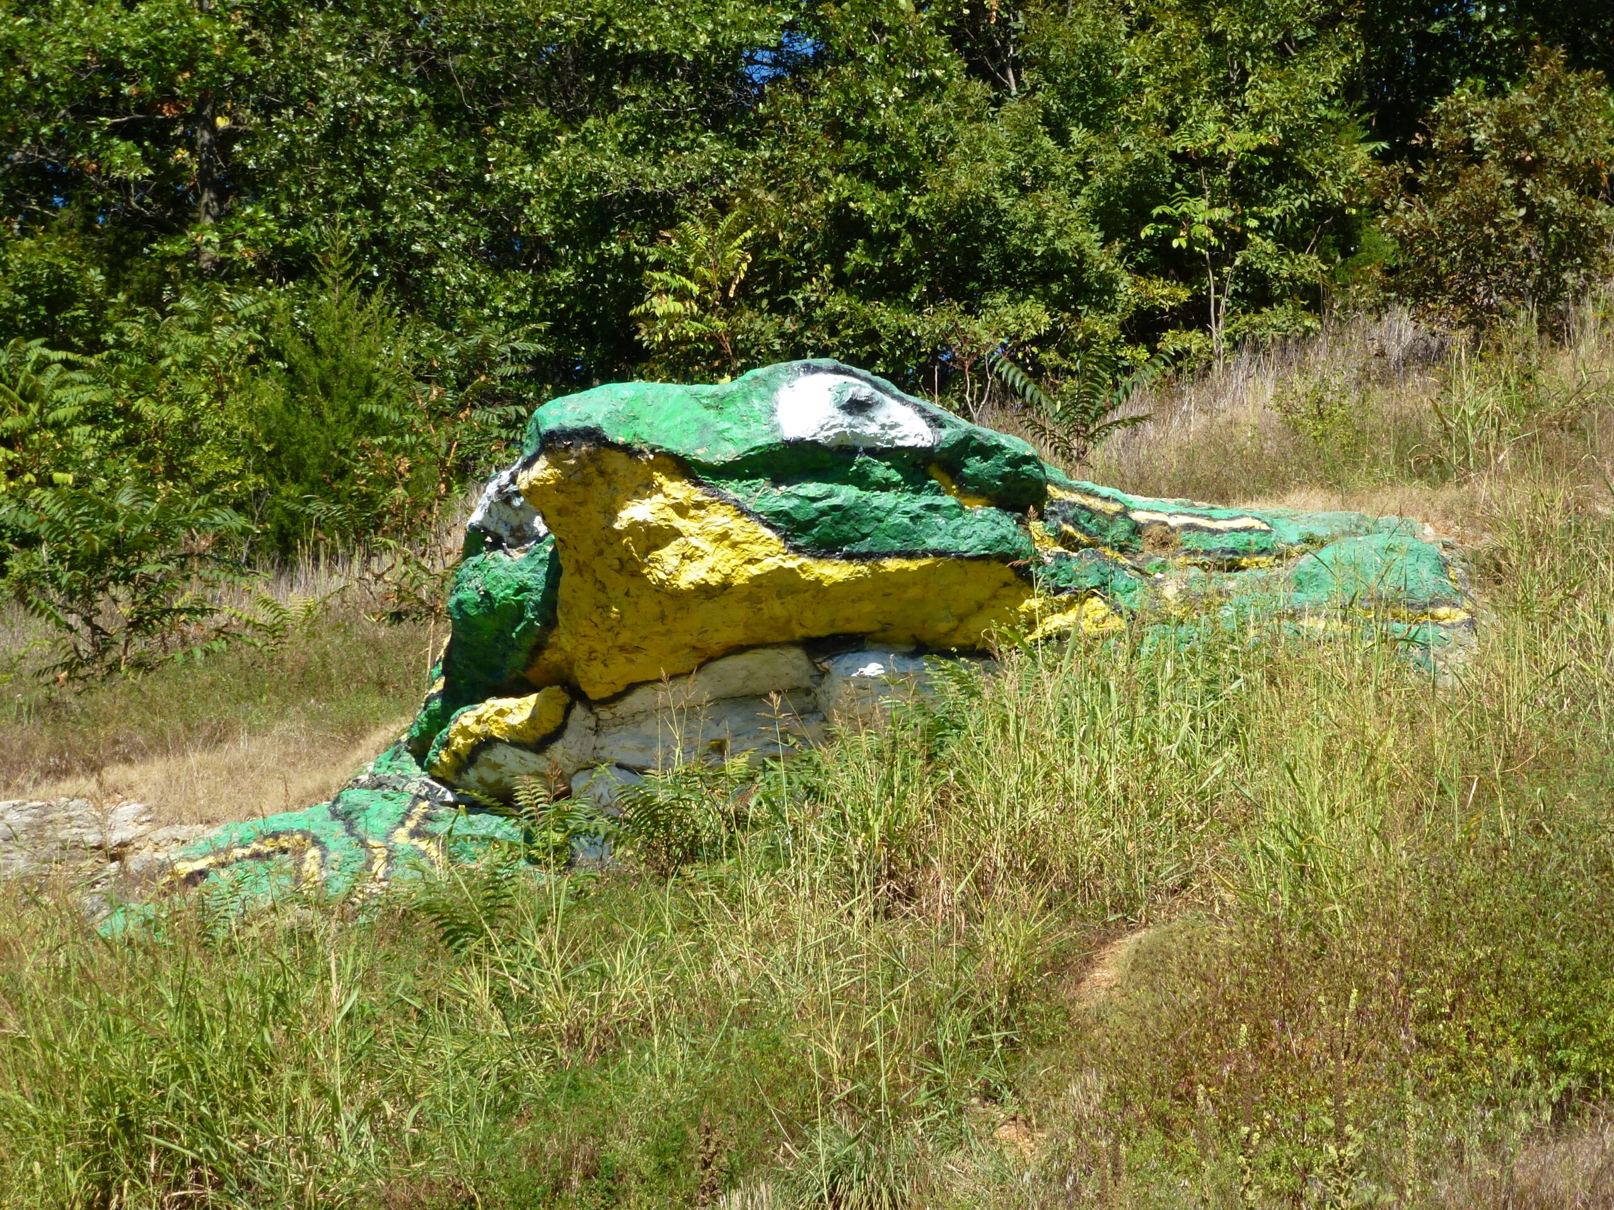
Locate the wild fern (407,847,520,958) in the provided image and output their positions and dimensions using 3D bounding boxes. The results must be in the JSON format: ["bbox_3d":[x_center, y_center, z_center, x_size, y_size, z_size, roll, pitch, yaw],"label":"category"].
[{"bbox_3d":[-1.284,1.123,23.000,0.430,0.400,0.380,0,-6,0],"label":"wild fern"}]

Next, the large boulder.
[{"bbox_3d":[0.037,0.102,24.200,5.100,2.100,2.400,0,-6,0],"label":"large boulder"}]

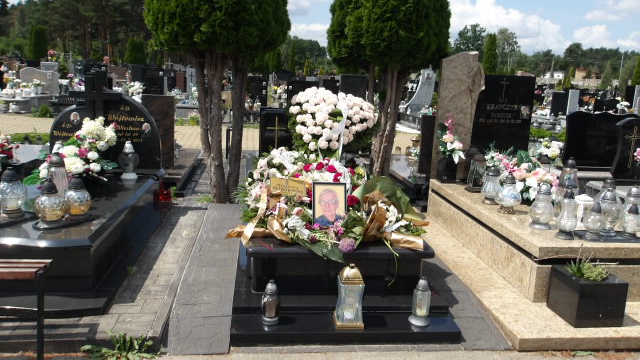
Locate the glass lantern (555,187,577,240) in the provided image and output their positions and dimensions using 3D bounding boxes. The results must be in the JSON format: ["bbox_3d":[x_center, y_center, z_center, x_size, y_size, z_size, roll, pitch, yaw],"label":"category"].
[{"bbox_3d":[1.657,0.215,3.334,0.135,0.326,0.135,1,12,-6],"label":"glass lantern"}]

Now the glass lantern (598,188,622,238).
[{"bbox_3d":[1.954,0.212,3.361,0.145,0.318,0.145,1,12,-6],"label":"glass lantern"}]

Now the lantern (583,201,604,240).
[{"bbox_3d":[1.856,0.269,3.370,0.137,0.250,0.137,1,12,-8],"label":"lantern"}]

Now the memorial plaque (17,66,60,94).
[{"bbox_3d":[-8.252,-2.923,14.711,1.100,0.820,0.160,1,12,-14],"label":"memorial plaque"}]

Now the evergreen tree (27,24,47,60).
[{"bbox_3d":[-21.670,-9.963,38.391,1.408,3.838,1.408,2,12,-8],"label":"evergreen tree"}]

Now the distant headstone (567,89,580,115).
[{"bbox_3d":[8.725,-2.615,17.260,0.380,0.980,0.110,2,12,-7],"label":"distant headstone"}]

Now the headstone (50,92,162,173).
[{"bbox_3d":[-1.962,-0.460,4.596,0.972,0.760,0.130,1,12,-8],"label":"headstone"}]

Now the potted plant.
[{"bbox_3d":[1.605,0.638,2.974,0.298,0.380,0.275,1,12,-8],"label":"potted plant"}]

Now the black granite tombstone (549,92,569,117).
[{"bbox_3d":[9.243,-2.932,19.307,0.600,0.950,0.140,1,12,-14],"label":"black granite tombstone"}]

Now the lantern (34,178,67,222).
[{"bbox_3d":[-1.643,0.136,3.019,0.195,0.290,0.195,1,12,-8],"label":"lantern"}]

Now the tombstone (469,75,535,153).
[{"bbox_3d":[1.843,-0.544,5.152,0.660,1.050,0.110,1,12,-6],"label":"tombstone"}]

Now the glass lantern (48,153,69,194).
[{"bbox_3d":[-1.788,0.006,3.390,0.140,0.375,0.140,1,12,-8],"label":"glass lantern"}]

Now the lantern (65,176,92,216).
[{"bbox_3d":[-1.574,0.113,3.227,0.180,0.265,0.180,2,12,-8],"label":"lantern"}]

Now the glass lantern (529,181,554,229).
[{"bbox_3d":[1.621,0.179,3.628,0.180,0.330,0.180,2,12,-8],"label":"glass lantern"}]

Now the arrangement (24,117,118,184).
[{"bbox_3d":[-2.020,-0.233,4.075,0.660,0.540,0.420,2,12,-8],"label":"arrangement"}]

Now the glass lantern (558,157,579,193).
[{"bbox_3d":[2.228,-0.008,4.437,0.165,0.375,0.165,1,12,-8],"label":"glass lantern"}]

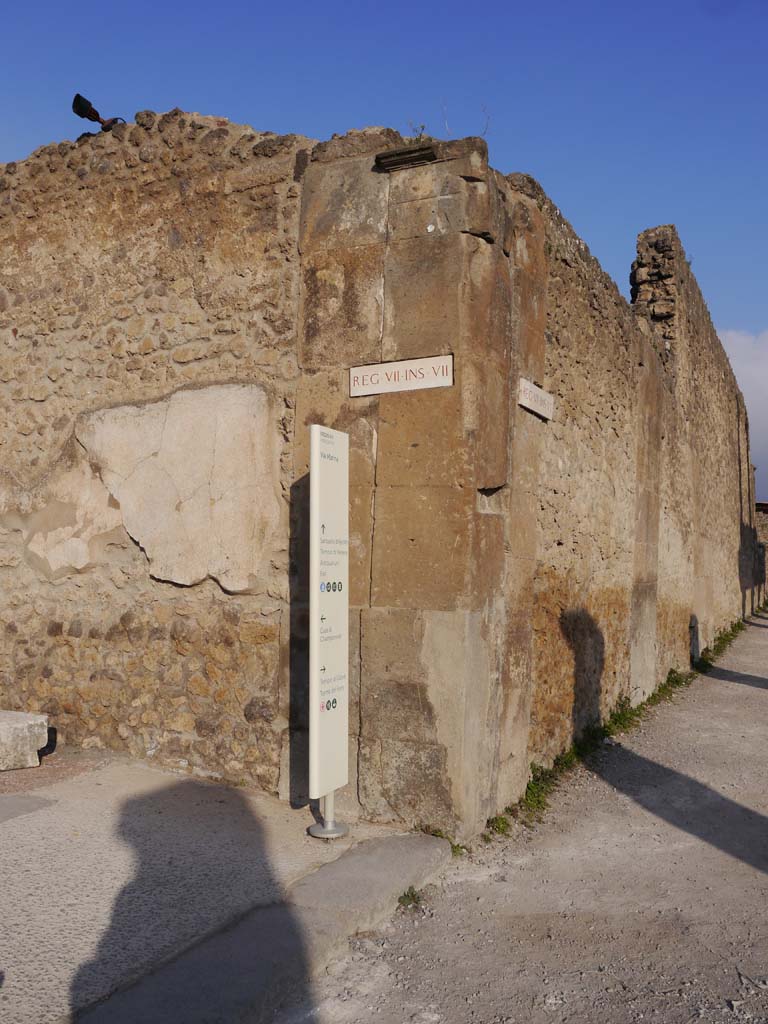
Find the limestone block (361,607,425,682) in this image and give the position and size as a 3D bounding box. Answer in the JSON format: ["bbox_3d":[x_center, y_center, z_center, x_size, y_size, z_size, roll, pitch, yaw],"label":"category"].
[{"bbox_3d":[0.116,0.677,4.360,0.354,0.372,0.350,0,-1,25],"label":"limestone block"}]

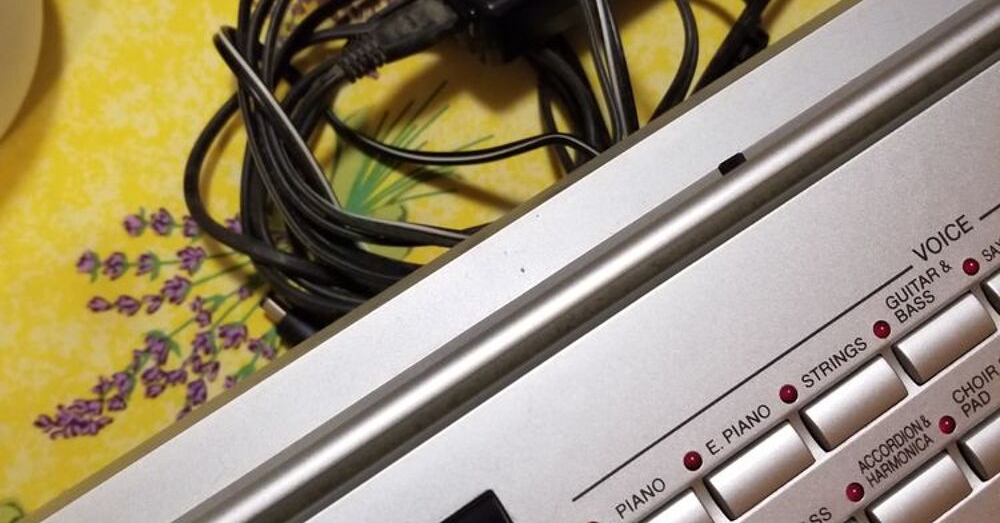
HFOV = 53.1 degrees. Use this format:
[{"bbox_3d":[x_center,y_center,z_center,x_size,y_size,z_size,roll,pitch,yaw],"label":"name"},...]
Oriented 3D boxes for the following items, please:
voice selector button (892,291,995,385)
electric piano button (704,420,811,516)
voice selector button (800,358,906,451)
[{"bbox_3d":[0.074,0.013,0.165,0.016,0.004,0.008,-33,86,-9],"label":"voice selector button"},{"bbox_3d":[0.042,0.033,0.159,0.016,0.004,0.008,-33,86,-9],"label":"electric piano button"},{"bbox_3d":[0.058,0.023,0.162,0.016,0.004,0.008,-33,86,-9],"label":"voice selector button"}]

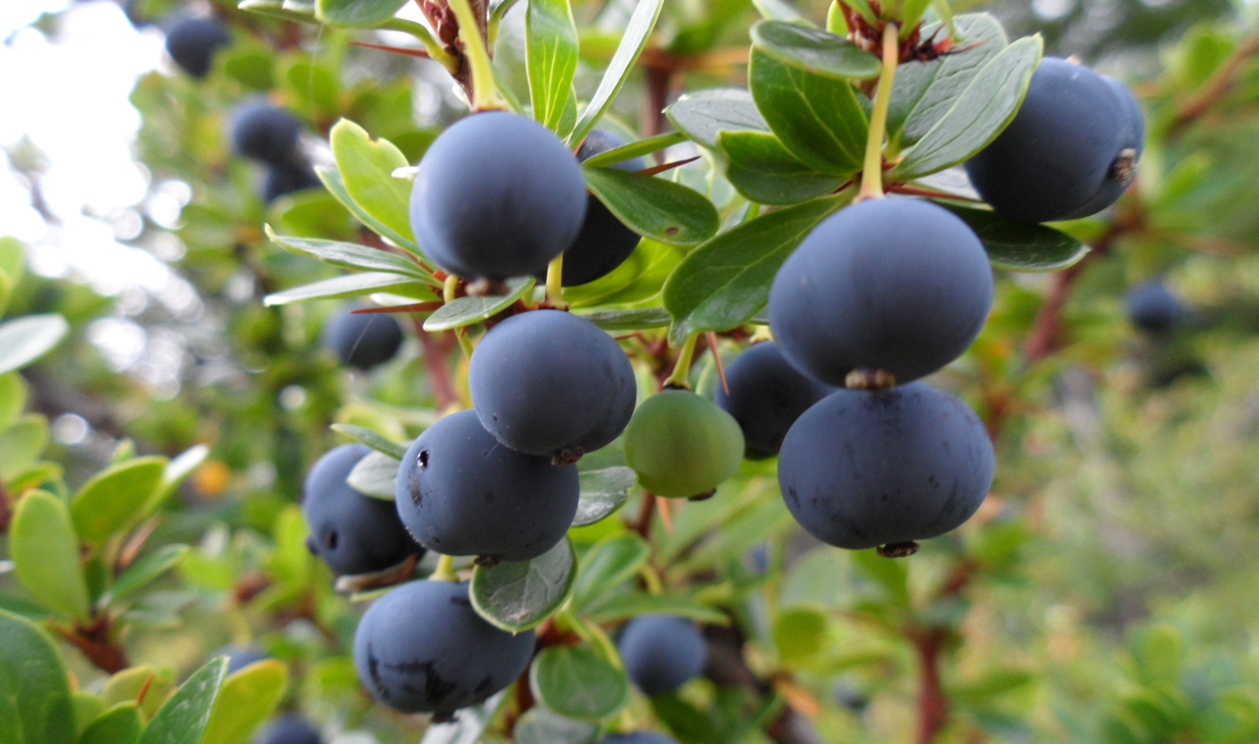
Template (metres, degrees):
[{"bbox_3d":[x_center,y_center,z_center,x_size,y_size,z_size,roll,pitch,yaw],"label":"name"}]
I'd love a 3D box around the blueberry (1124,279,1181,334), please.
[{"bbox_3d":[0.110,-0.014,0.237,0.012,0.011,0.012,0,3,0],"label":"blueberry"}]

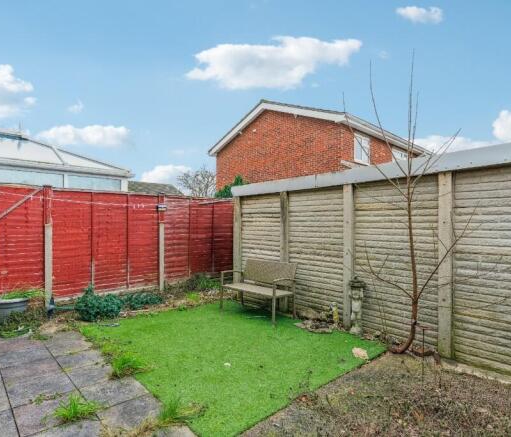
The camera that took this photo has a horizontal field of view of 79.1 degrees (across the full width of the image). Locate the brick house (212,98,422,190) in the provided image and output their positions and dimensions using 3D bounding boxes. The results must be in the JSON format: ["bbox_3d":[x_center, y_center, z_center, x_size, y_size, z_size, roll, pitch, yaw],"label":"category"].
[{"bbox_3d":[3.279,-1.590,15.868,8.200,6.700,7.650,1,-2,-44],"label":"brick house"}]

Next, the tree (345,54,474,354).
[{"bbox_3d":[1.787,-0.205,3.590,1.420,3.434,1.150,0,-1,0],"label":"tree"}]

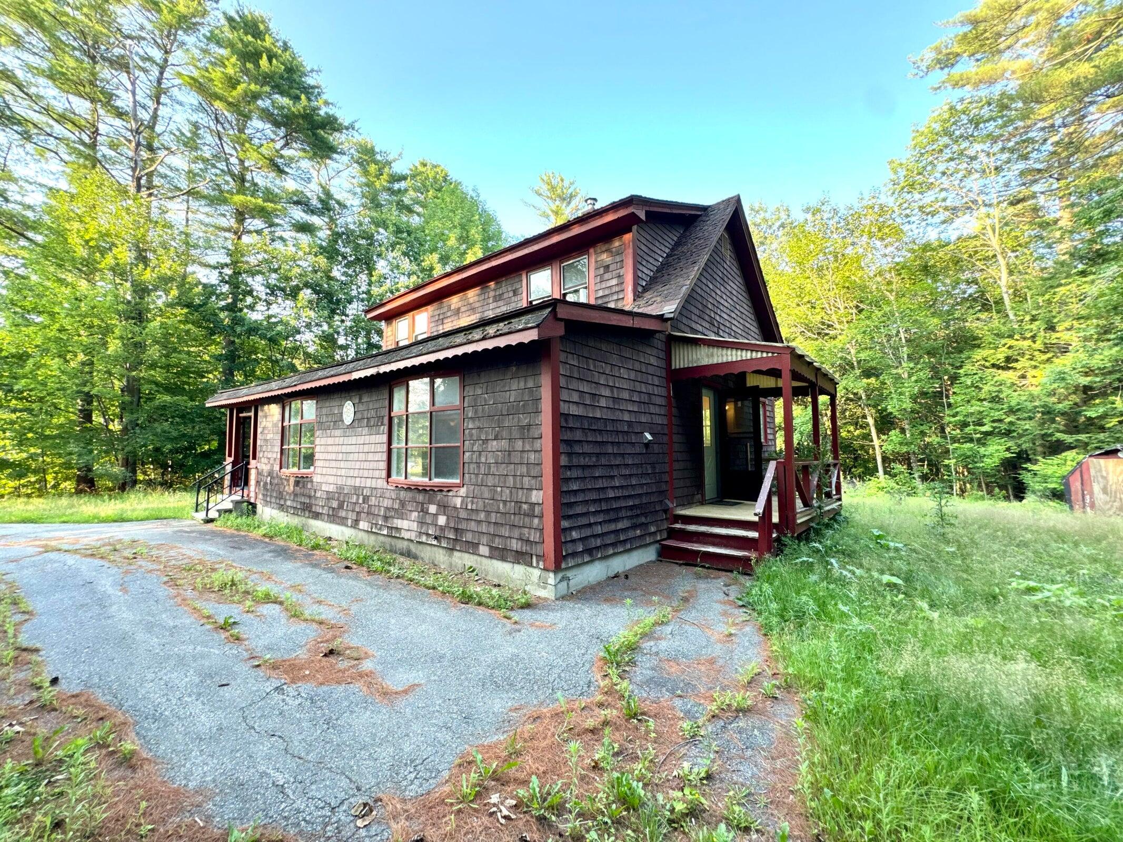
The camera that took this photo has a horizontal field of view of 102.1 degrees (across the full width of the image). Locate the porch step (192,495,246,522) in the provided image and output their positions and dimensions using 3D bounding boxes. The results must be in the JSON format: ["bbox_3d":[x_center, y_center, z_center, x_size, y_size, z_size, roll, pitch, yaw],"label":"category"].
[{"bbox_3d":[-8.384,2.150,11.079,1.416,0.474,0.891,-3,-5,40],"label":"porch step"}]

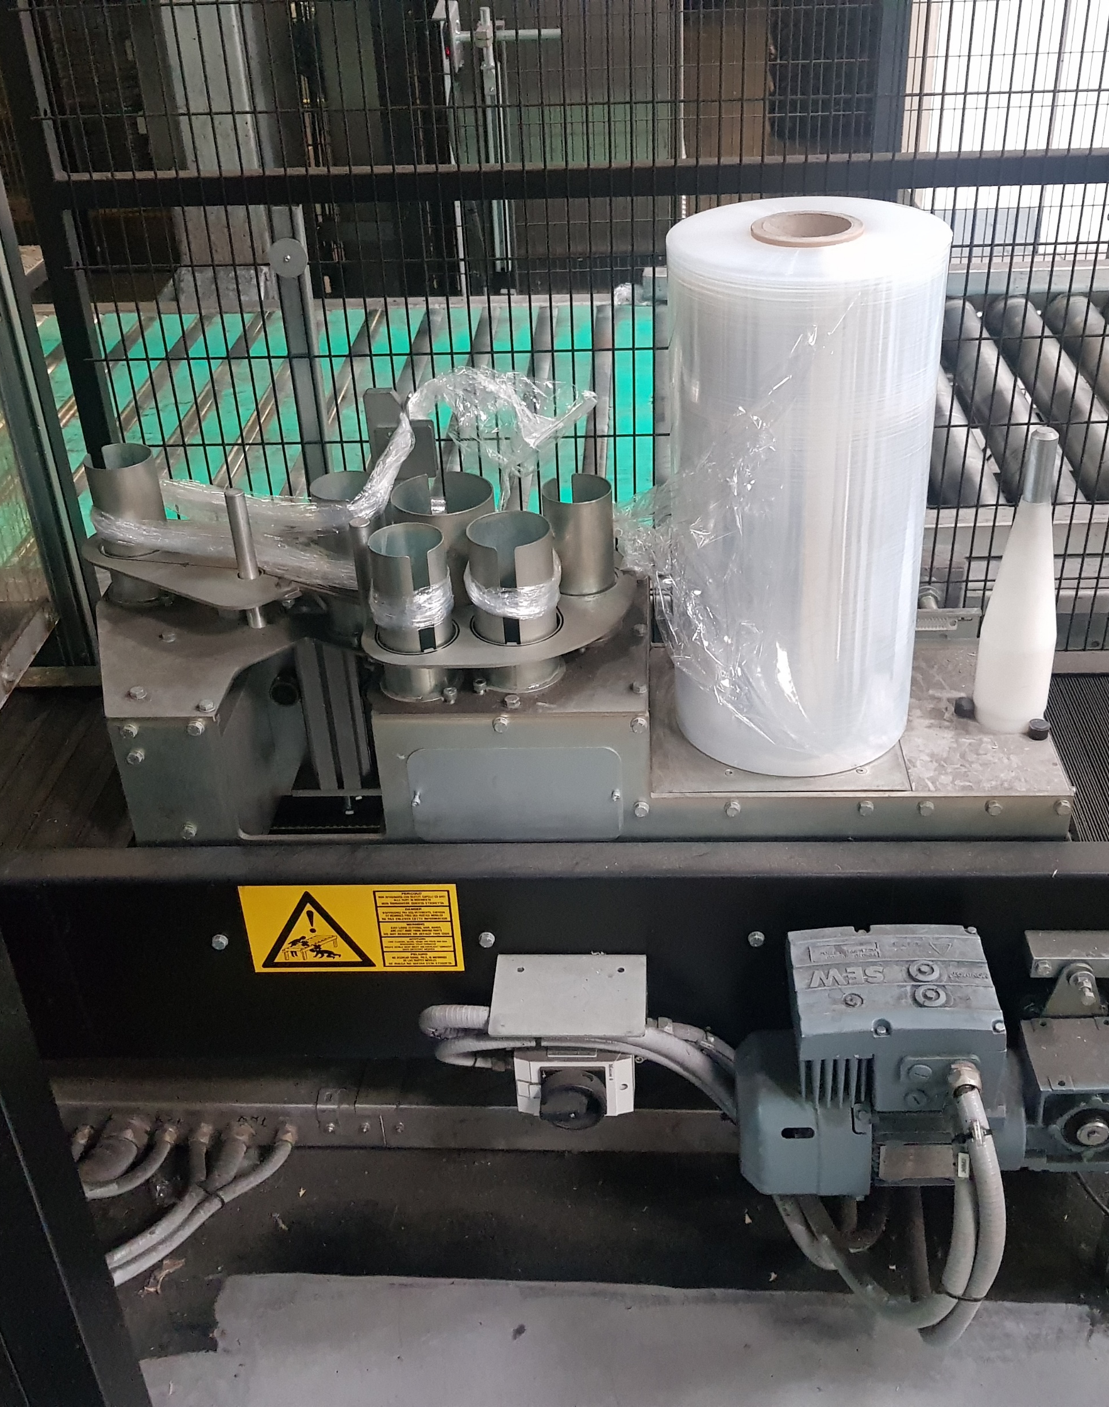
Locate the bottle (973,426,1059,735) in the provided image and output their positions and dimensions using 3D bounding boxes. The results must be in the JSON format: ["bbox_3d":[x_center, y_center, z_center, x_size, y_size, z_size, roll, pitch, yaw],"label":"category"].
[{"bbox_3d":[0.465,-0.121,1.391,0.075,0.311,0.075,0,31,5],"label":"bottle"}]

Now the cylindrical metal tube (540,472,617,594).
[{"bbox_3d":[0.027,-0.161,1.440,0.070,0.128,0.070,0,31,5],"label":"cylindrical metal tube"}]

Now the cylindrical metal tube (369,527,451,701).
[{"bbox_3d":[-0.137,-0.087,1.368,0.072,0.156,0.072,-3,31,2],"label":"cylindrical metal tube"}]

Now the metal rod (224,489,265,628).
[{"bbox_3d":[-0.325,-0.151,1.490,0.019,0.159,0.019,0,31,5],"label":"metal rod"}]

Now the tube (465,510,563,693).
[{"bbox_3d":[-0.038,-0.098,1.375,0.082,0.156,0.082,0,31,5],"label":"tube"}]

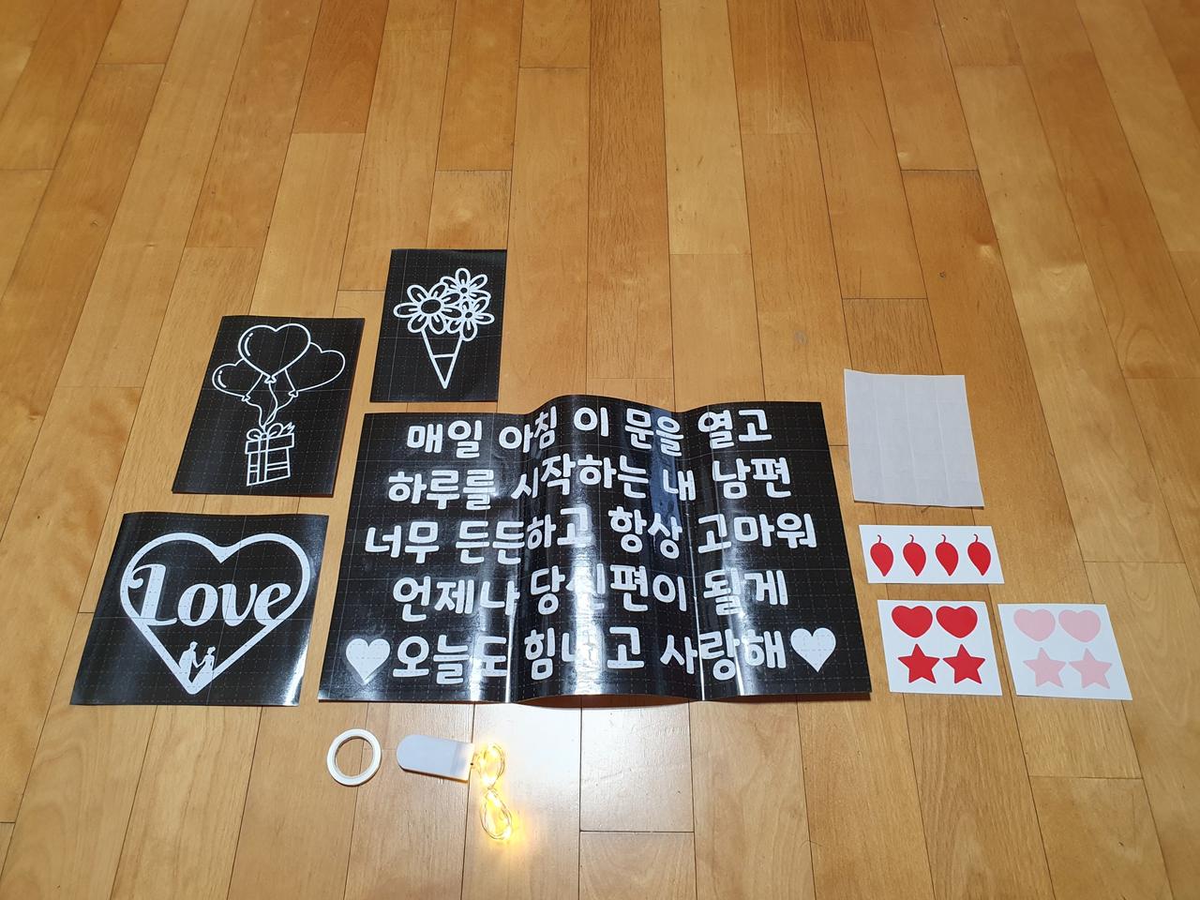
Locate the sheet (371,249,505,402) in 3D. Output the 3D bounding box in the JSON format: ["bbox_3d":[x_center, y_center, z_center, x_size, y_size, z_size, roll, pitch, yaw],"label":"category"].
[{"bbox_3d":[-0.138,-0.112,0.785,0.106,0.007,0.163,0,62,1],"label":"sheet"}]

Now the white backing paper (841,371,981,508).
[{"bbox_3d":[0.250,-0.011,0.724,0.098,0.009,0.121,3,62,2],"label":"white backing paper"}]

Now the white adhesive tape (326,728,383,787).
[{"bbox_3d":[-0.167,0.209,0.614,0.038,0.005,0.038,0,62,1],"label":"white adhesive tape"}]

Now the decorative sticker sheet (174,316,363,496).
[{"bbox_3d":[-0.270,-0.040,0.749,0.126,0.008,0.172,1,62,2],"label":"decorative sticker sheet"}]

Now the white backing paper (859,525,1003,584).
[{"bbox_3d":[0.249,0.078,0.678,0.100,0.004,0.046,0,62,1],"label":"white backing paper"}]

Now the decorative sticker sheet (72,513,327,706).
[{"bbox_3d":[-0.290,0.115,0.664,0.161,0.010,0.146,0,62,1],"label":"decorative sticker sheet"}]

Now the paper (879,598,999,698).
[{"bbox_3d":[0.242,0.141,0.644,0.077,0.004,0.067,1,62,1],"label":"paper"}]

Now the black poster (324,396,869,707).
[{"bbox_3d":[-0.006,0.067,0.675,0.377,0.028,0.233,0,62,1],"label":"black poster"}]

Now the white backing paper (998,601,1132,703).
[{"bbox_3d":[0.330,0.142,0.642,0.078,0.004,0.068,0,62,1],"label":"white backing paper"}]

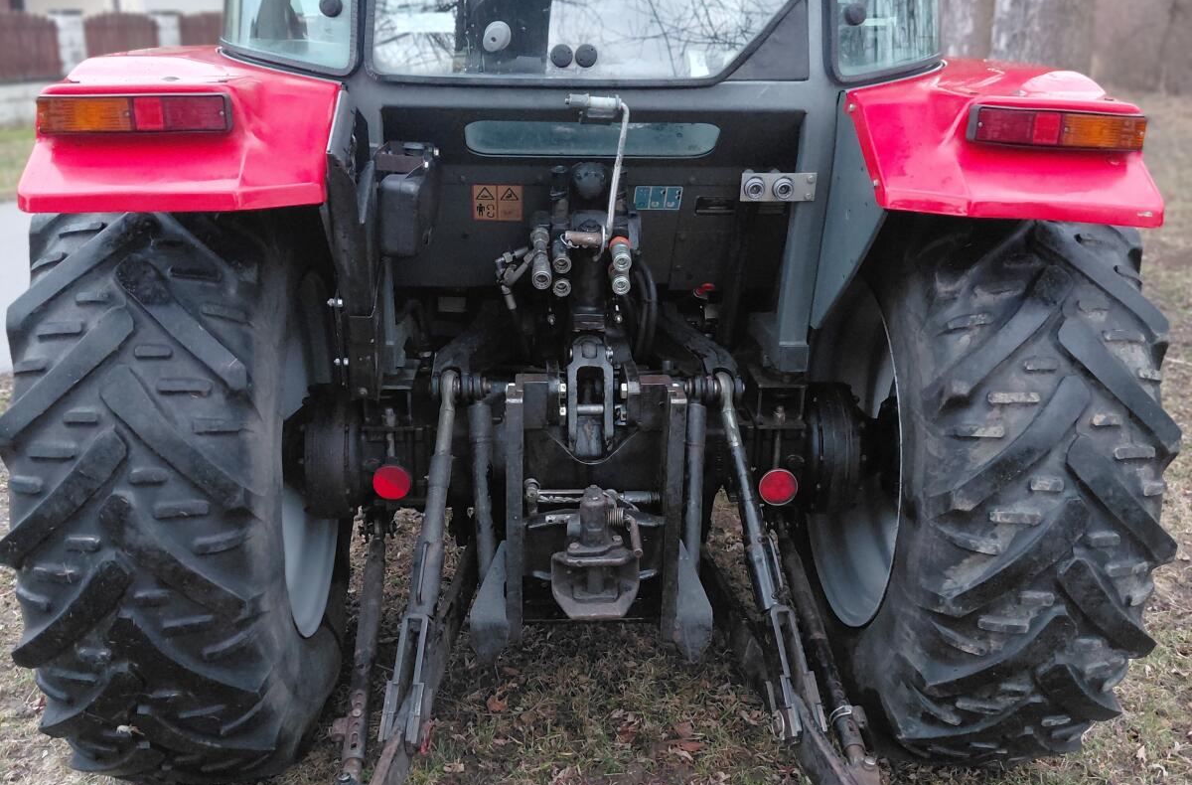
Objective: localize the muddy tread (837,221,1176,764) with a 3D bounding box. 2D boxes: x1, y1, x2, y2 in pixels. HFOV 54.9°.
[{"bbox_3d":[0.865,0.112,3.027,0.490,1.570,1.610,0,18,-4],"label":"muddy tread"}]

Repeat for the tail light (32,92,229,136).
[{"bbox_3d":[-0.888,-0.536,2.206,0.348,0.074,0.060,0,18,-4],"label":"tail light"}]

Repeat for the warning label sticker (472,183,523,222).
[{"bbox_3d":[-0.222,-0.428,2.615,0.114,0.084,0.002,0,18,-4],"label":"warning label sticker"}]

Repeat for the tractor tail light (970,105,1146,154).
[{"bbox_3d":[0.931,-0.536,2.321,0.348,0.074,0.060,0,18,-4],"label":"tractor tail light"}]

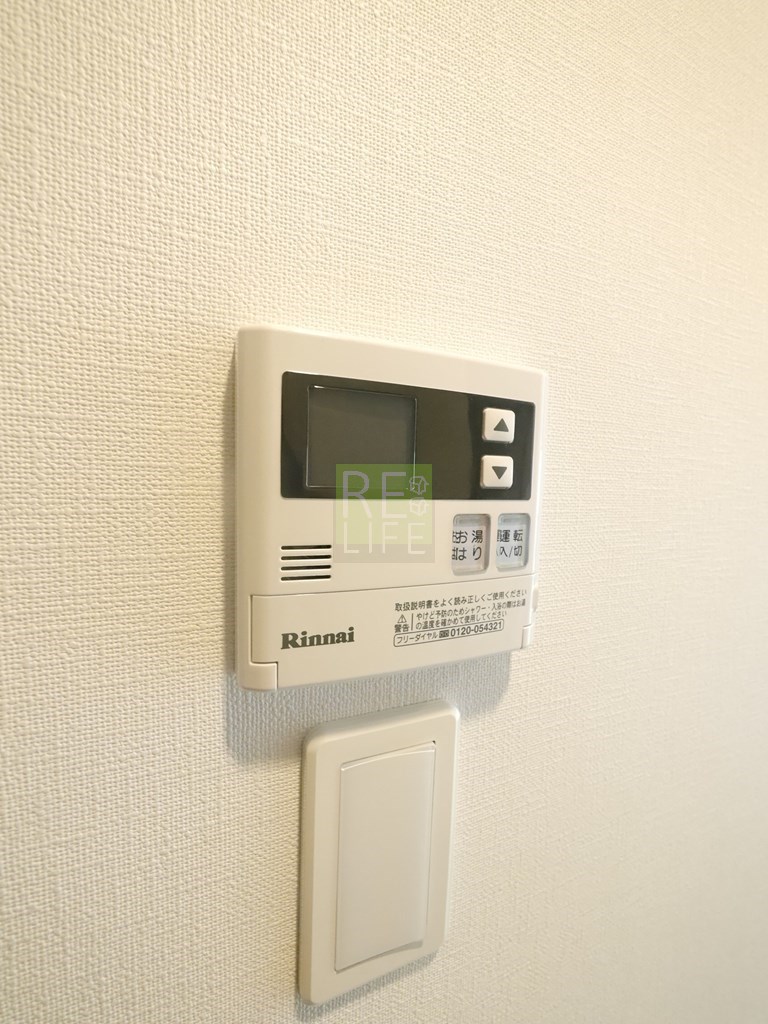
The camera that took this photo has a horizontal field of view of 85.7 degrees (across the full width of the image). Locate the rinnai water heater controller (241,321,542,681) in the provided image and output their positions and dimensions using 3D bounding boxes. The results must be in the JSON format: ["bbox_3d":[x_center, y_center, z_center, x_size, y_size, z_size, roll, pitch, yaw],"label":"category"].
[{"bbox_3d":[0.009,0.000,0.162,0.125,0.120,0.019,0,5,-22],"label":"rinnai water heater controller"}]

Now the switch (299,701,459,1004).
[{"bbox_3d":[0.001,0.143,0.174,0.070,0.120,0.010,0,6,-22],"label":"switch"}]

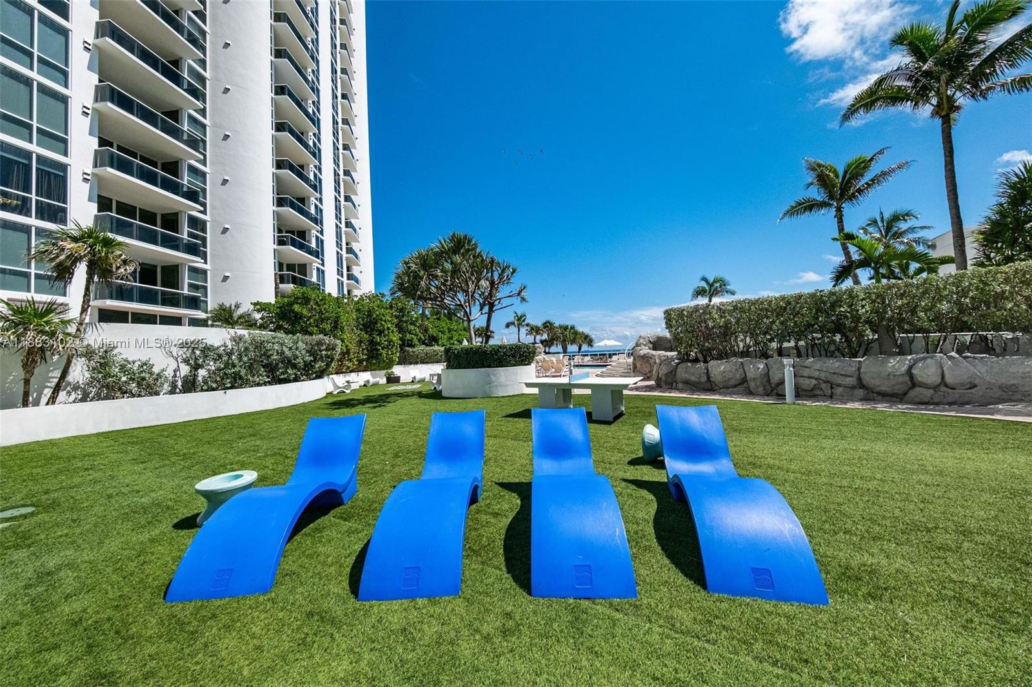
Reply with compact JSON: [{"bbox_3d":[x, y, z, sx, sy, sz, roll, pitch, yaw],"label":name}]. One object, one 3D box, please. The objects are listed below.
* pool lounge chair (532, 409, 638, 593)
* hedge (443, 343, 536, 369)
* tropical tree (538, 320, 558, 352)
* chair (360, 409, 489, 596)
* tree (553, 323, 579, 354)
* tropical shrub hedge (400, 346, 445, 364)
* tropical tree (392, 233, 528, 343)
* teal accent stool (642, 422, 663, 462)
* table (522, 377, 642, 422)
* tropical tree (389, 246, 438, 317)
[{"bbox_3d":[0.469,1.179,3.151,0.631,0.821,2.062,-2,-2,4],"label":"pool lounge chair"},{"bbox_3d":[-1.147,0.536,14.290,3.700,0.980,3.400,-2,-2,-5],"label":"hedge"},{"bbox_3d":[3.939,-0.034,42.000,2.500,5.700,2.500,-2,-2,5],"label":"tropical tree"},{"bbox_3d":[-0.692,1.226,3.208,0.631,0.821,2.062,-2,-2,0],"label":"chair"},{"bbox_3d":[6.887,0.313,47.000,3.526,6.135,3.526,-3,-2,8],"label":"tree"},{"bbox_3d":[-6.090,0.783,22.193,3.500,1.170,1.100,-2,-2,0],"label":"tropical shrub hedge"},{"bbox_3d":[-2.363,-1.706,14.400,5.600,5.906,4.900,-2,-2,-9],"label":"tropical tree"},{"bbox_3d":[1.964,1.364,4.632,0.430,0.470,0.470,-3,-2,28],"label":"teal accent stool"},{"bbox_3d":[1.557,1.293,8.225,2.680,0.785,1.420,-3,-2,29],"label":"table"},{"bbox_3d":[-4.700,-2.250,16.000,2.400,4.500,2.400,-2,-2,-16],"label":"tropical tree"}]

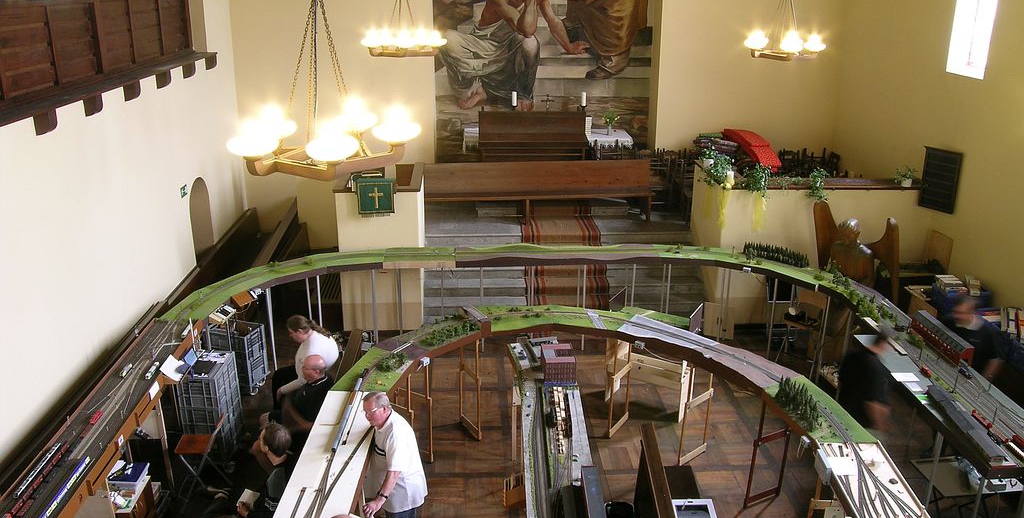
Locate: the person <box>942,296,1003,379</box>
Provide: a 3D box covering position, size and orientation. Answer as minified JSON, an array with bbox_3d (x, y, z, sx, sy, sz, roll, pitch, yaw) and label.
[{"bbox_3d":[4.438,1.123,8.258,0.560,1.450,0.550,-8,21,-24],"label":"person"}]

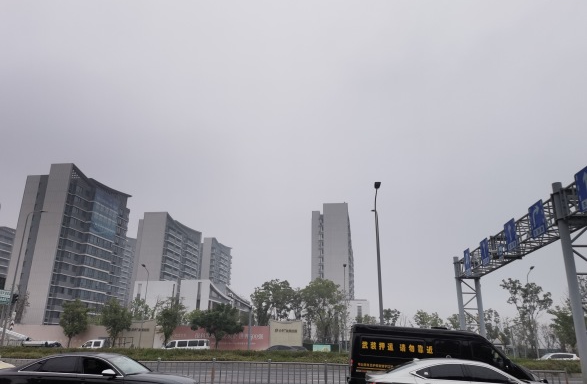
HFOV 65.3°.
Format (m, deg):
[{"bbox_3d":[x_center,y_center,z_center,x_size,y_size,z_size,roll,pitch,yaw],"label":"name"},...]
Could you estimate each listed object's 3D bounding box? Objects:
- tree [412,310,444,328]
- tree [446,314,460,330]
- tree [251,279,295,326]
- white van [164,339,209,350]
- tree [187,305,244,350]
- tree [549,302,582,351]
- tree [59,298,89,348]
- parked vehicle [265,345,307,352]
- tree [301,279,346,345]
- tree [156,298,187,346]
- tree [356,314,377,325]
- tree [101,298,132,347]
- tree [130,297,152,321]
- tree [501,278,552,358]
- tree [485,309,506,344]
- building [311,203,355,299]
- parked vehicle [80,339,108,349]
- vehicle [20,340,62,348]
[{"bbox_3d":[21.043,21.952,70.809,5.000,7.040,4.500,1,-18,0],"label":"tree"},{"bbox_3d":[22.213,19.961,63.068,3.000,5.970,3.000,1,-18,0],"label":"tree"},{"bbox_3d":[-3.209,18.604,68.611,6.650,11.180,5.990,1,-18,0],"label":"tree"},{"bbox_3d":[-12.074,17.961,52.445,5.000,1.950,1.750,1,-18,0],"label":"white van"},{"bbox_3d":[-9.798,17.207,56.921,6.760,6.270,6.080,1,-18,0],"label":"tree"},{"bbox_3d":[33.543,17.095,55.637,4.560,7.160,4.100,1,-18,0],"label":"tree"},{"bbox_3d":[-27.599,16.685,56.988,3.750,6.690,3.380,1,-18,0],"label":"tree"},{"bbox_3d":[-0.928,16.455,46.691,4.600,1.460,1.800,1,-18,0],"label":"parked vehicle"},{"bbox_3d":[3.795,16.387,59.907,5.780,10.050,5.780,1,-18,0],"label":"tree"},{"bbox_3d":[-15.334,16.802,57.022,3.760,6.910,3.380,1,-18,0],"label":"tree"},{"bbox_3d":[10.116,19.825,63.030,3.200,5.730,3.200,1,-18,0],"label":"tree"},{"bbox_3d":[-19.684,14.943,50.745,3.400,6.120,3.400,1,-18,0],"label":"tree"},{"bbox_3d":[-23.050,19.700,68.130,3.000,8.120,2.700,1,-18,0],"label":"tree"},{"bbox_3d":[26.261,14.629,52.218,5.400,9.470,5.400,1,-18,0],"label":"tree"},{"bbox_3d":[25.466,17.928,57.443,3.300,6.440,3.300,1,-18,0],"label":"tree"},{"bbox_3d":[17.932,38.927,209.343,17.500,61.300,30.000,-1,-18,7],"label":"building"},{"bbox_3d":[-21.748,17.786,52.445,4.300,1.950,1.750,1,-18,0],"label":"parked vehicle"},{"bbox_3d":[-26.532,16.393,48.114,4.500,1.450,1.800,1,-18,0],"label":"vehicle"}]

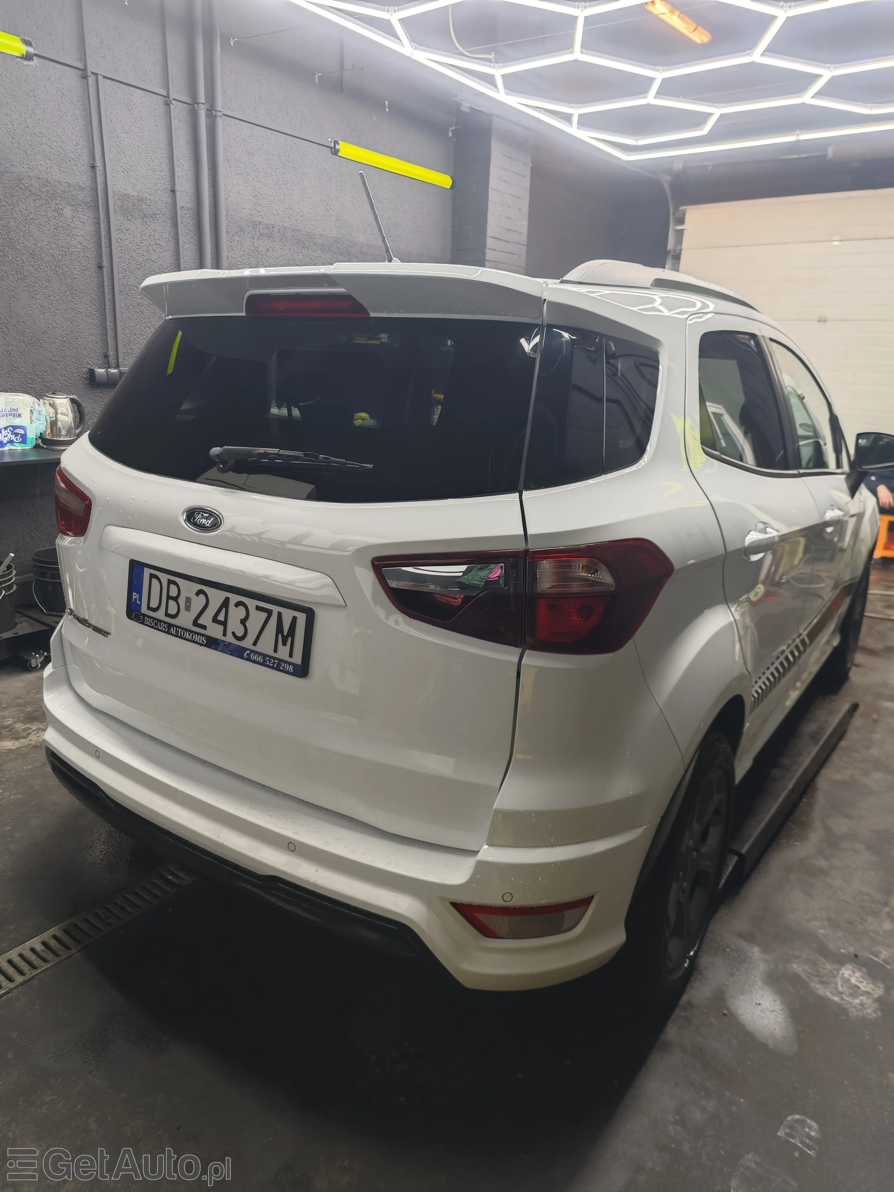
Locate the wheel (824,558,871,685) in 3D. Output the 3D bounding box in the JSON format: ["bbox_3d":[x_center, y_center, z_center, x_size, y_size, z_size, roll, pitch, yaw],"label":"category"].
[{"bbox_3d":[1.857,0.043,3.788,0.210,0.640,0.640,13,19,32],"label":"wheel"}]

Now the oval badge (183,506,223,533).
[{"bbox_3d":[-0.465,-0.146,1.507,0.115,0.049,0.012,13,7,32],"label":"oval badge"}]

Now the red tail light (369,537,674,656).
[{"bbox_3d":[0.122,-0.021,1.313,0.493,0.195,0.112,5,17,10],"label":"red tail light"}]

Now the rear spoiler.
[{"bbox_3d":[-0.252,-0.643,1.669,1.100,0.130,0.200,13,19,32],"label":"rear spoiler"}]

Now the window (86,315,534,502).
[{"bbox_3d":[-0.350,-0.380,1.606,1.190,0.410,0.090,13,-15,32],"label":"window"}]

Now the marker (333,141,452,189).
[{"bbox_3d":[-0.320,-2.764,5.098,0.085,0.085,1.080,15,20,39],"label":"marker"}]

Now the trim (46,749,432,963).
[{"bbox_3d":[-0.513,0.510,1.661,1.220,0.130,0.130,13,19,32],"label":"trim"}]

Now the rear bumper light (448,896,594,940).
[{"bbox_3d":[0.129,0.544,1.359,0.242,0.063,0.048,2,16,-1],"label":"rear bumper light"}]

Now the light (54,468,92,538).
[{"bbox_3d":[-0.896,-0.247,1.955,0.112,0.195,0.493,-9,19,-32],"label":"light"}]

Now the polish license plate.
[{"bbox_3d":[-0.466,0.036,1.570,0.530,0.131,0.020,13,10,32],"label":"polish license plate"}]

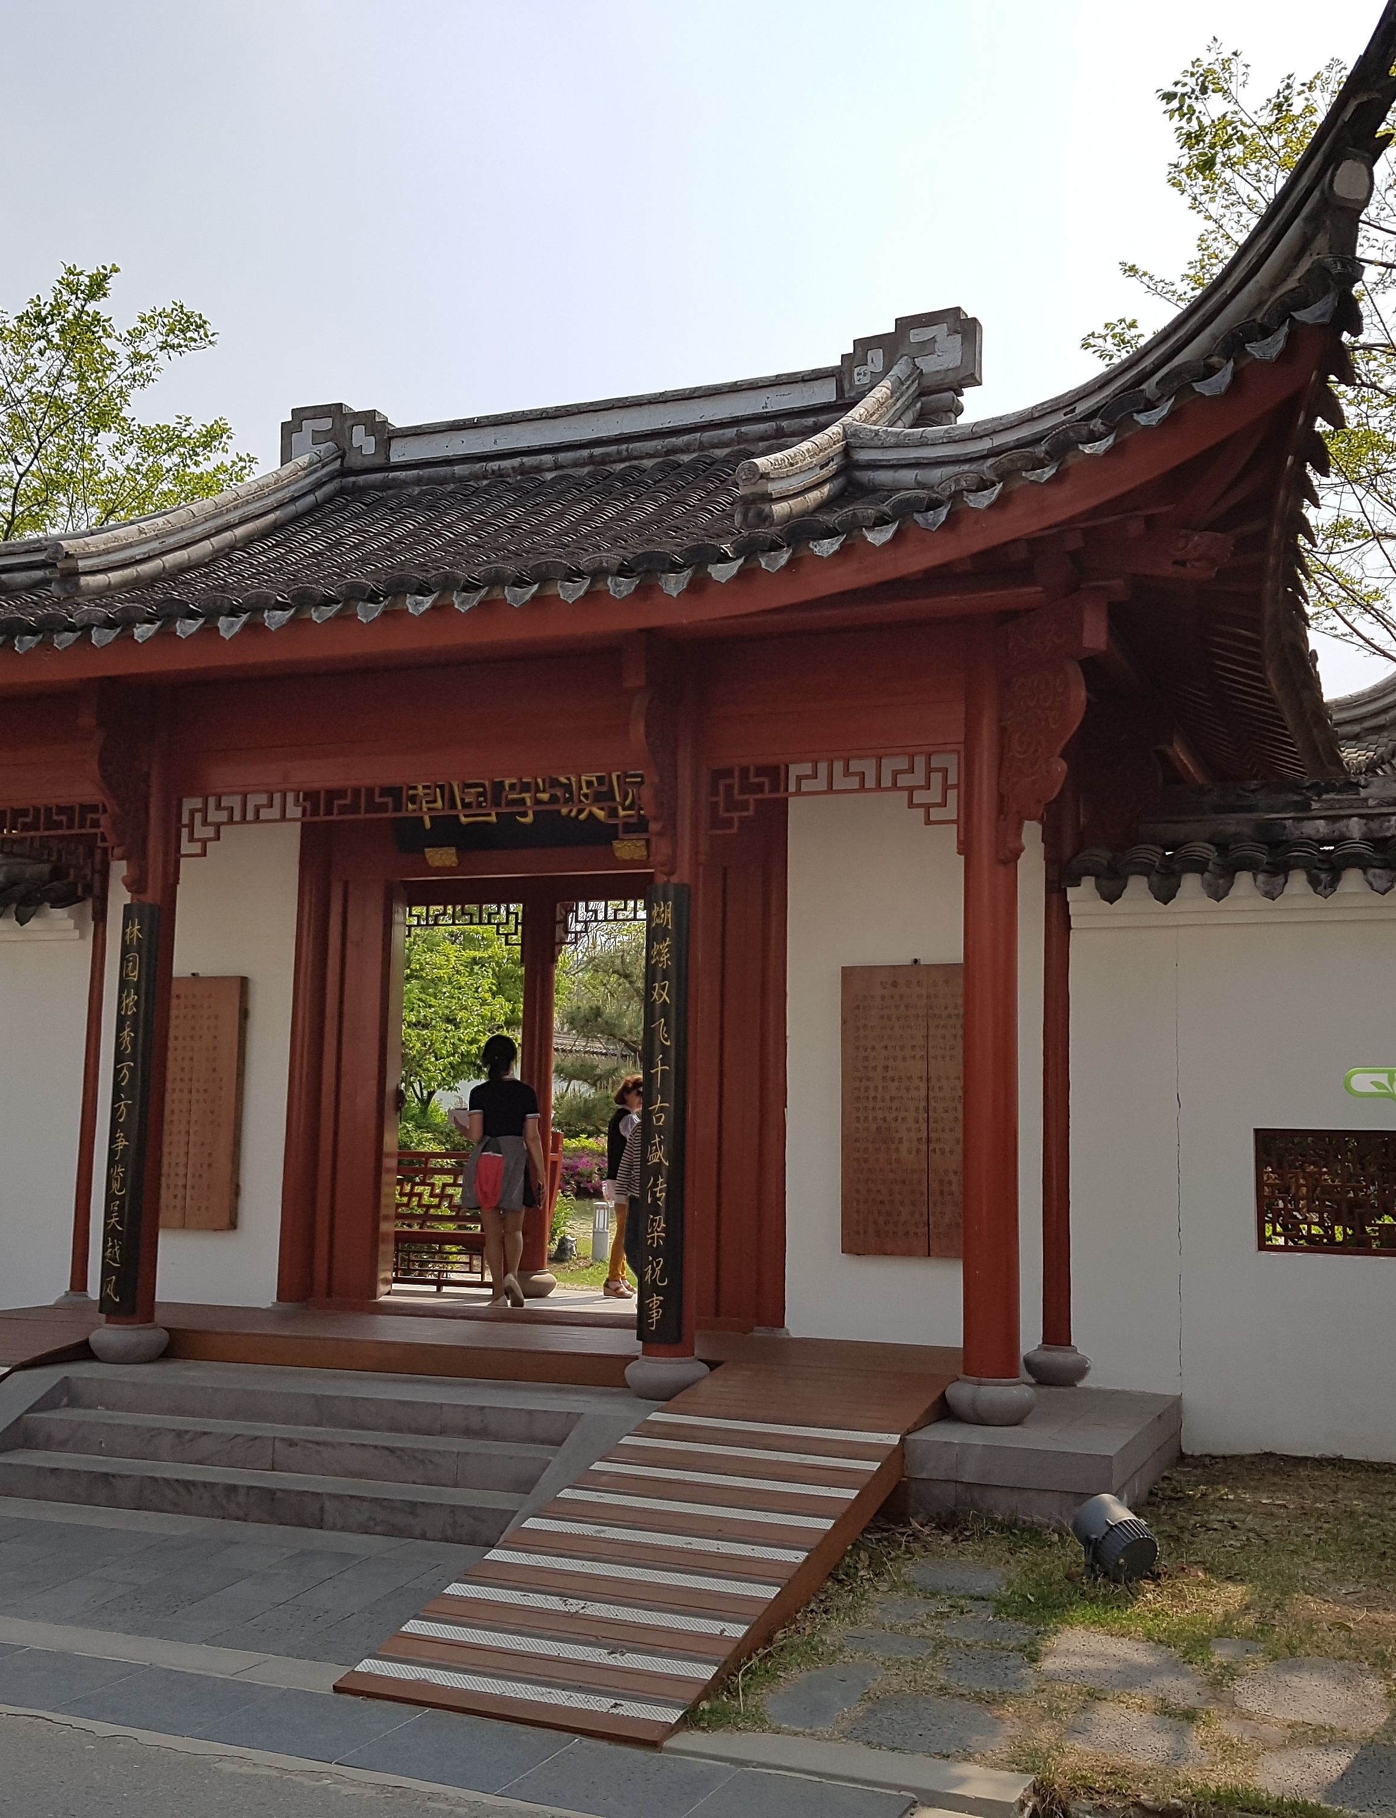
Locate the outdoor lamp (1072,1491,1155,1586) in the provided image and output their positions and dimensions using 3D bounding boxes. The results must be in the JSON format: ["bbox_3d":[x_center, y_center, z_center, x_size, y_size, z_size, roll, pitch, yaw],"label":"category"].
[{"bbox_3d":[1.472,2.220,6.419,0.210,0.220,0.280,5,14,-27],"label":"outdoor lamp"}]

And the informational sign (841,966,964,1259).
[{"bbox_3d":[1.143,1.052,9.537,0.790,1.510,0.060,-2,-8,21],"label":"informational sign"}]

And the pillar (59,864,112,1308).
[{"bbox_3d":[-3.831,1.145,11.442,0.300,2.860,0.280,-2,-8,21],"label":"pillar"}]

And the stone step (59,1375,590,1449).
[{"bbox_3d":[-1.719,2.300,8.405,2.715,0.150,0.320,-2,-8,21],"label":"stone step"}]

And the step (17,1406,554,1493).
[{"bbox_3d":[-1.828,2.414,8.107,2.752,0.158,0.264,-2,-8,21],"label":"step"}]

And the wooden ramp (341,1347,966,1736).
[{"bbox_3d":[-0.017,2.186,6.629,1.120,0.669,3.141,-2,-8,21],"label":"wooden ramp"}]

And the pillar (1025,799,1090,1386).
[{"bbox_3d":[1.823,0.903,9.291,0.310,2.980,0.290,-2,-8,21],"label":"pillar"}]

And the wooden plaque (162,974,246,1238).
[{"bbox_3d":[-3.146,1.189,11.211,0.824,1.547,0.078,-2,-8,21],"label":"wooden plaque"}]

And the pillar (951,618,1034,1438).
[{"bbox_3d":[1.294,0.478,8.059,0.367,3.475,0.367,-2,-8,21],"label":"pillar"}]

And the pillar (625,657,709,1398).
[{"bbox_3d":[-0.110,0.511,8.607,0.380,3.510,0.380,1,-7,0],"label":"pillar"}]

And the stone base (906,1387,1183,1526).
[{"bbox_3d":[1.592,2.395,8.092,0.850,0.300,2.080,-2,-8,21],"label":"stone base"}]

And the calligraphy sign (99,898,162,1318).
[{"bbox_3d":[-2.954,1.035,9.539,0.233,2.107,0.078,-2,-8,21],"label":"calligraphy sign"}]

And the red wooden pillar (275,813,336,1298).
[{"bbox_3d":[-2.369,0.845,11.029,0.224,3.063,0.224,-2,-8,21],"label":"red wooden pillar"}]

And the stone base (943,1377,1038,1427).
[{"bbox_3d":[1.264,2.116,7.856,0.400,0.180,0.400,-2,-8,21],"label":"stone base"}]

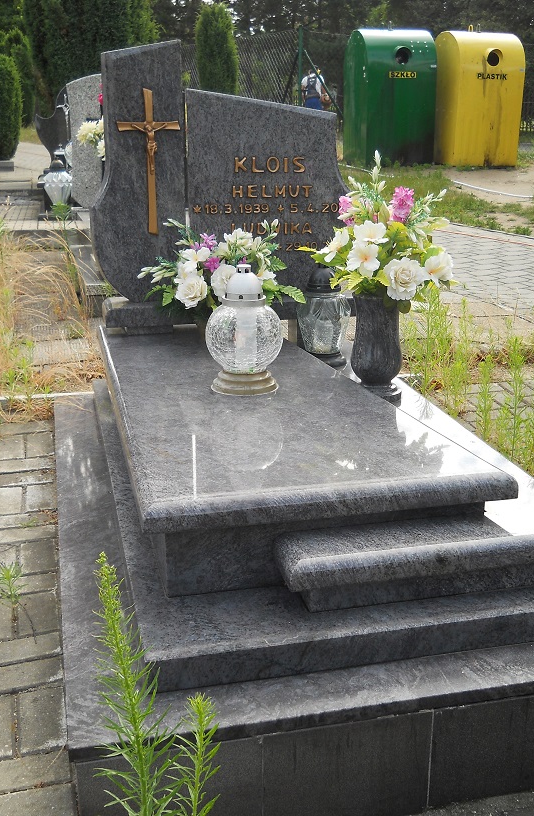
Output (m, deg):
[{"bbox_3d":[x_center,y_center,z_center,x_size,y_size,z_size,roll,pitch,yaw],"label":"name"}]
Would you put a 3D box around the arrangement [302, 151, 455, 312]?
[{"bbox_3d":[0.323,-0.499,2.770,0.457,0.446,0.412,-4,18,-12],"label":"arrangement"}]

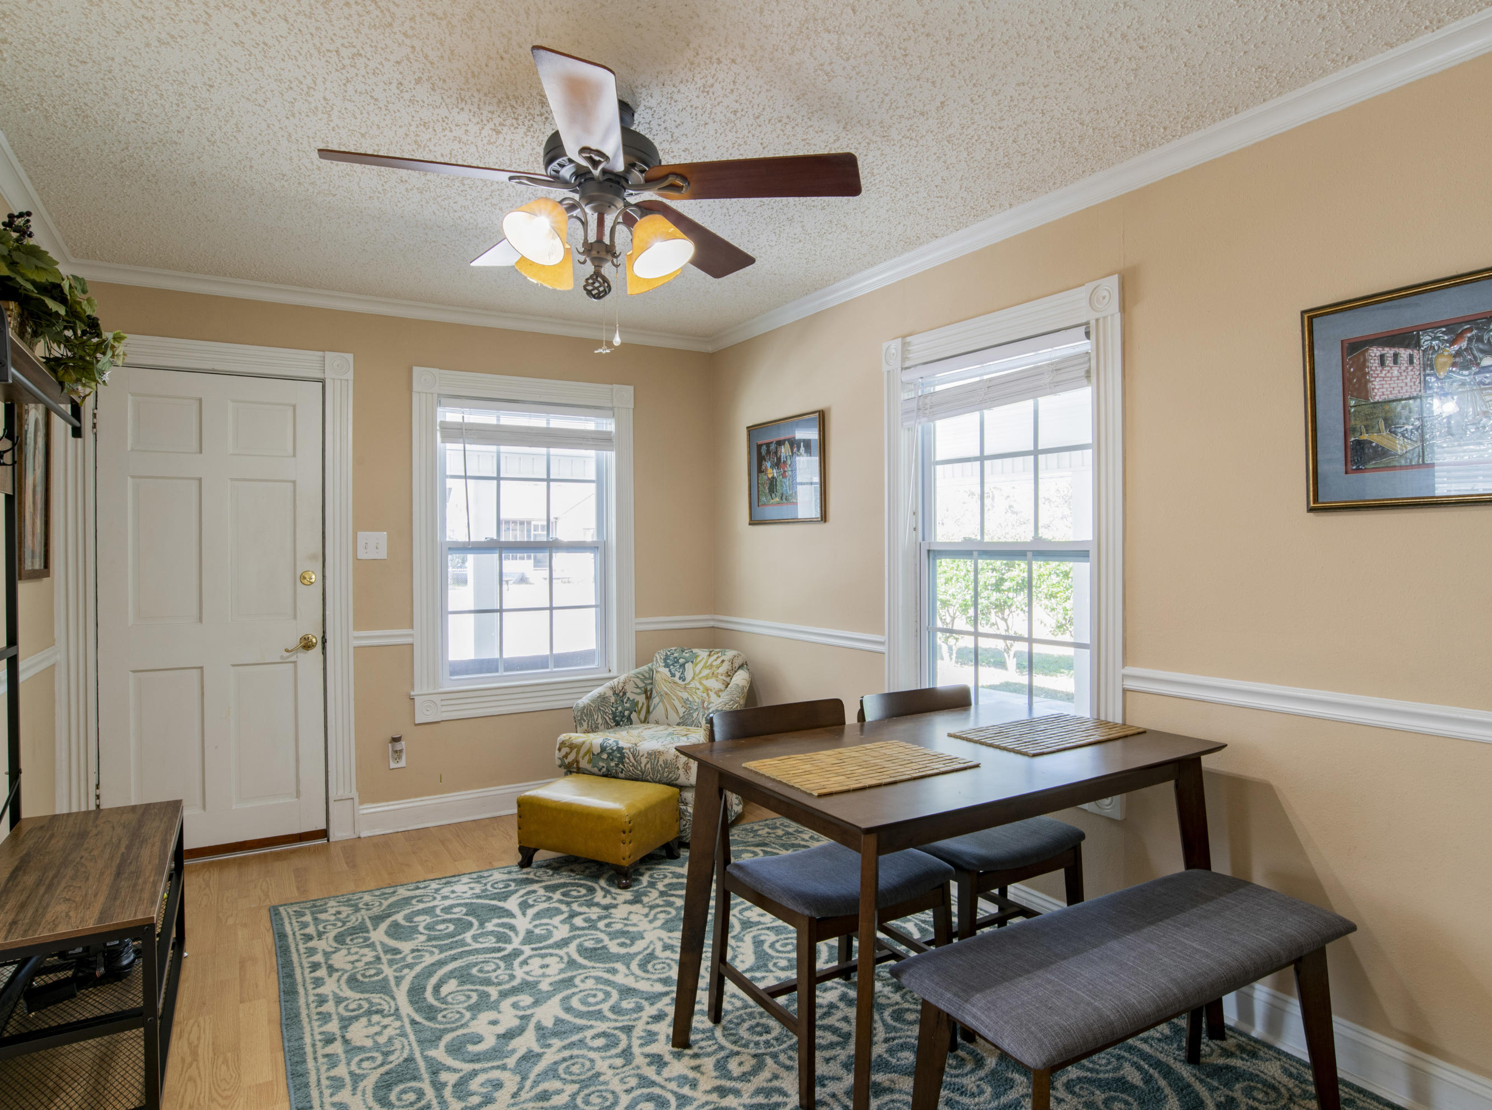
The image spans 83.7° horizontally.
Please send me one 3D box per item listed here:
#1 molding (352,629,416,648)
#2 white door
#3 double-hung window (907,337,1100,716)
[{"bbox_3d":[-1.641,0.376,3.787,0.268,0.071,0.025,0,0,-29],"label":"molding"},{"bbox_3d":[-2.220,0.228,3.503,0.807,1.985,0.045,0,0,-29],"label":"white door"},{"bbox_3d":[0.897,-0.055,2.960,0.120,1.310,0.854,0,0,-32],"label":"double-hung window"}]

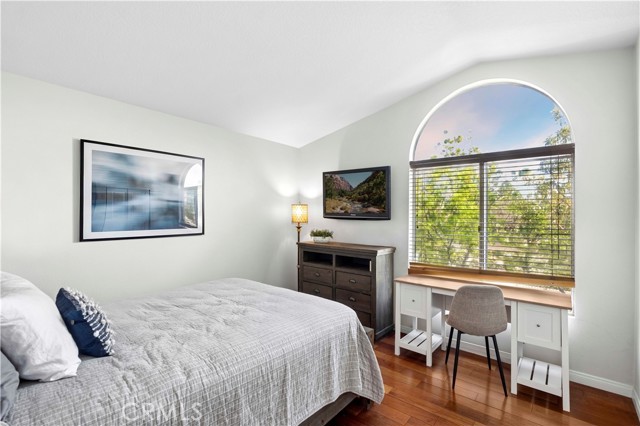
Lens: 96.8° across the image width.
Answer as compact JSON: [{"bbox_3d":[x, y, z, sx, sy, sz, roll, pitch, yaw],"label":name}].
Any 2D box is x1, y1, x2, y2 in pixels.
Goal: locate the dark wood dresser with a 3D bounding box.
[{"bbox_3d":[0.299,0.920,3.633,1.205,1.005,0.450,1,0,39],"label":"dark wood dresser"}]

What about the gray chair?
[{"bbox_3d":[1.322,0.999,2.447,0.430,0.869,0.490,0,0,15],"label":"gray chair"}]

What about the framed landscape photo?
[{"bbox_3d":[-1.649,-0.185,2.806,0.040,0.858,1.098,1,0,39],"label":"framed landscape photo"}]

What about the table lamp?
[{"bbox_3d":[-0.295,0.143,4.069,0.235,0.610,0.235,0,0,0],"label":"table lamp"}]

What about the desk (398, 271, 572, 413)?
[{"bbox_3d":[1.422,1.057,2.628,1.337,0.752,0.470,1,0,39],"label":"desk"}]

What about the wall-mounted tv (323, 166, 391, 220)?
[{"bbox_3d":[0.468,-0.241,3.723,1.018,0.643,0.085,1,0,39],"label":"wall-mounted tv"}]

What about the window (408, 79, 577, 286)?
[{"bbox_3d":[1.638,-0.290,2.902,1.450,2.026,0.120,1,0,39],"label":"window"}]

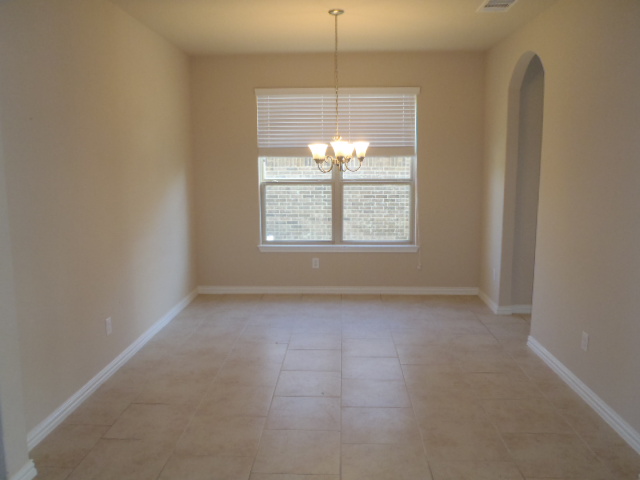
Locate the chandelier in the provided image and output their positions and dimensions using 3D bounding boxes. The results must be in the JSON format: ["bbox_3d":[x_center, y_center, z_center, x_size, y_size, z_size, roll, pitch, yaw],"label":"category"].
[{"bbox_3d":[0.139,-1.183,4.190,0.522,1.263,0.522,0,9,2],"label":"chandelier"}]

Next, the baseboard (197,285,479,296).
[{"bbox_3d":[0.194,0.596,6.074,3.281,0.105,0.021,0,9,2],"label":"baseboard"}]

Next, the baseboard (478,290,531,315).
[{"bbox_3d":[1.987,0.655,5.620,0.360,0.105,0.751,0,9,2],"label":"baseboard"}]

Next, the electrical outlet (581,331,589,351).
[{"bbox_3d":[1.721,0.660,3.373,0.011,0.117,0.073,0,9,2],"label":"electrical outlet"}]

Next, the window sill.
[{"bbox_3d":[0.207,0.102,6.012,1.844,0.075,0.107,0,9,2],"label":"window sill"}]

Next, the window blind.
[{"bbox_3d":[0.189,-1.313,5.783,1.788,0.752,0.086,0,9,2],"label":"window blind"}]

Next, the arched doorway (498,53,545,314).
[{"bbox_3d":[1.859,-0.385,4.620,0.161,2.462,0.881,0,9,2],"label":"arched doorway"}]

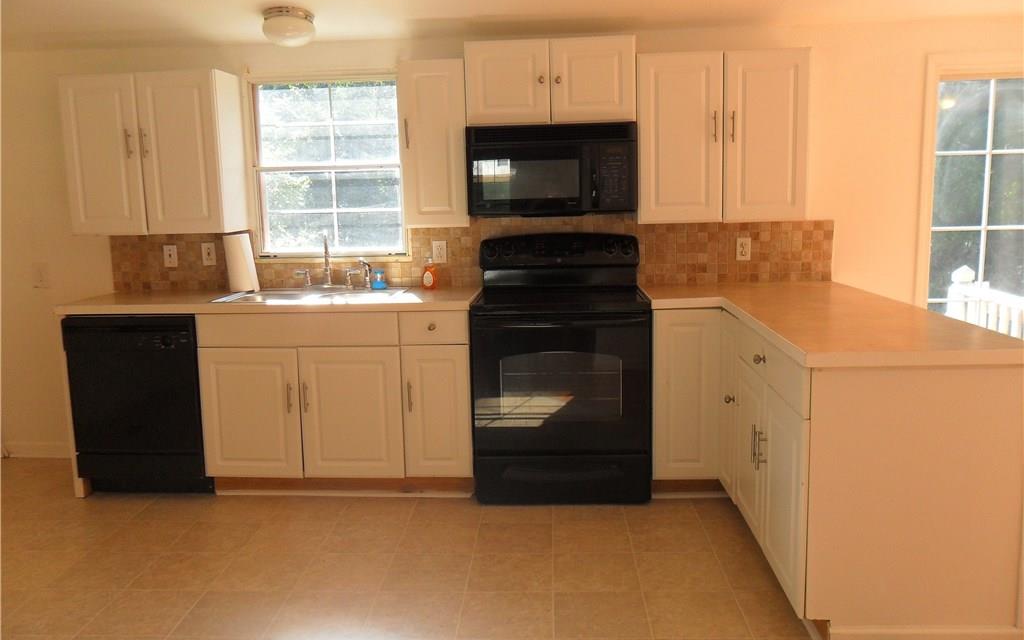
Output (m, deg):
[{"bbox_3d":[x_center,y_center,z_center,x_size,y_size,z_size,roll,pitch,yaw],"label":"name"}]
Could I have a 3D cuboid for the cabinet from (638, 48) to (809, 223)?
[{"bbox_3d":[0.962,-0.844,3.757,0.750,0.759,0.312,-1,8,4],"label":"cabinet"}]

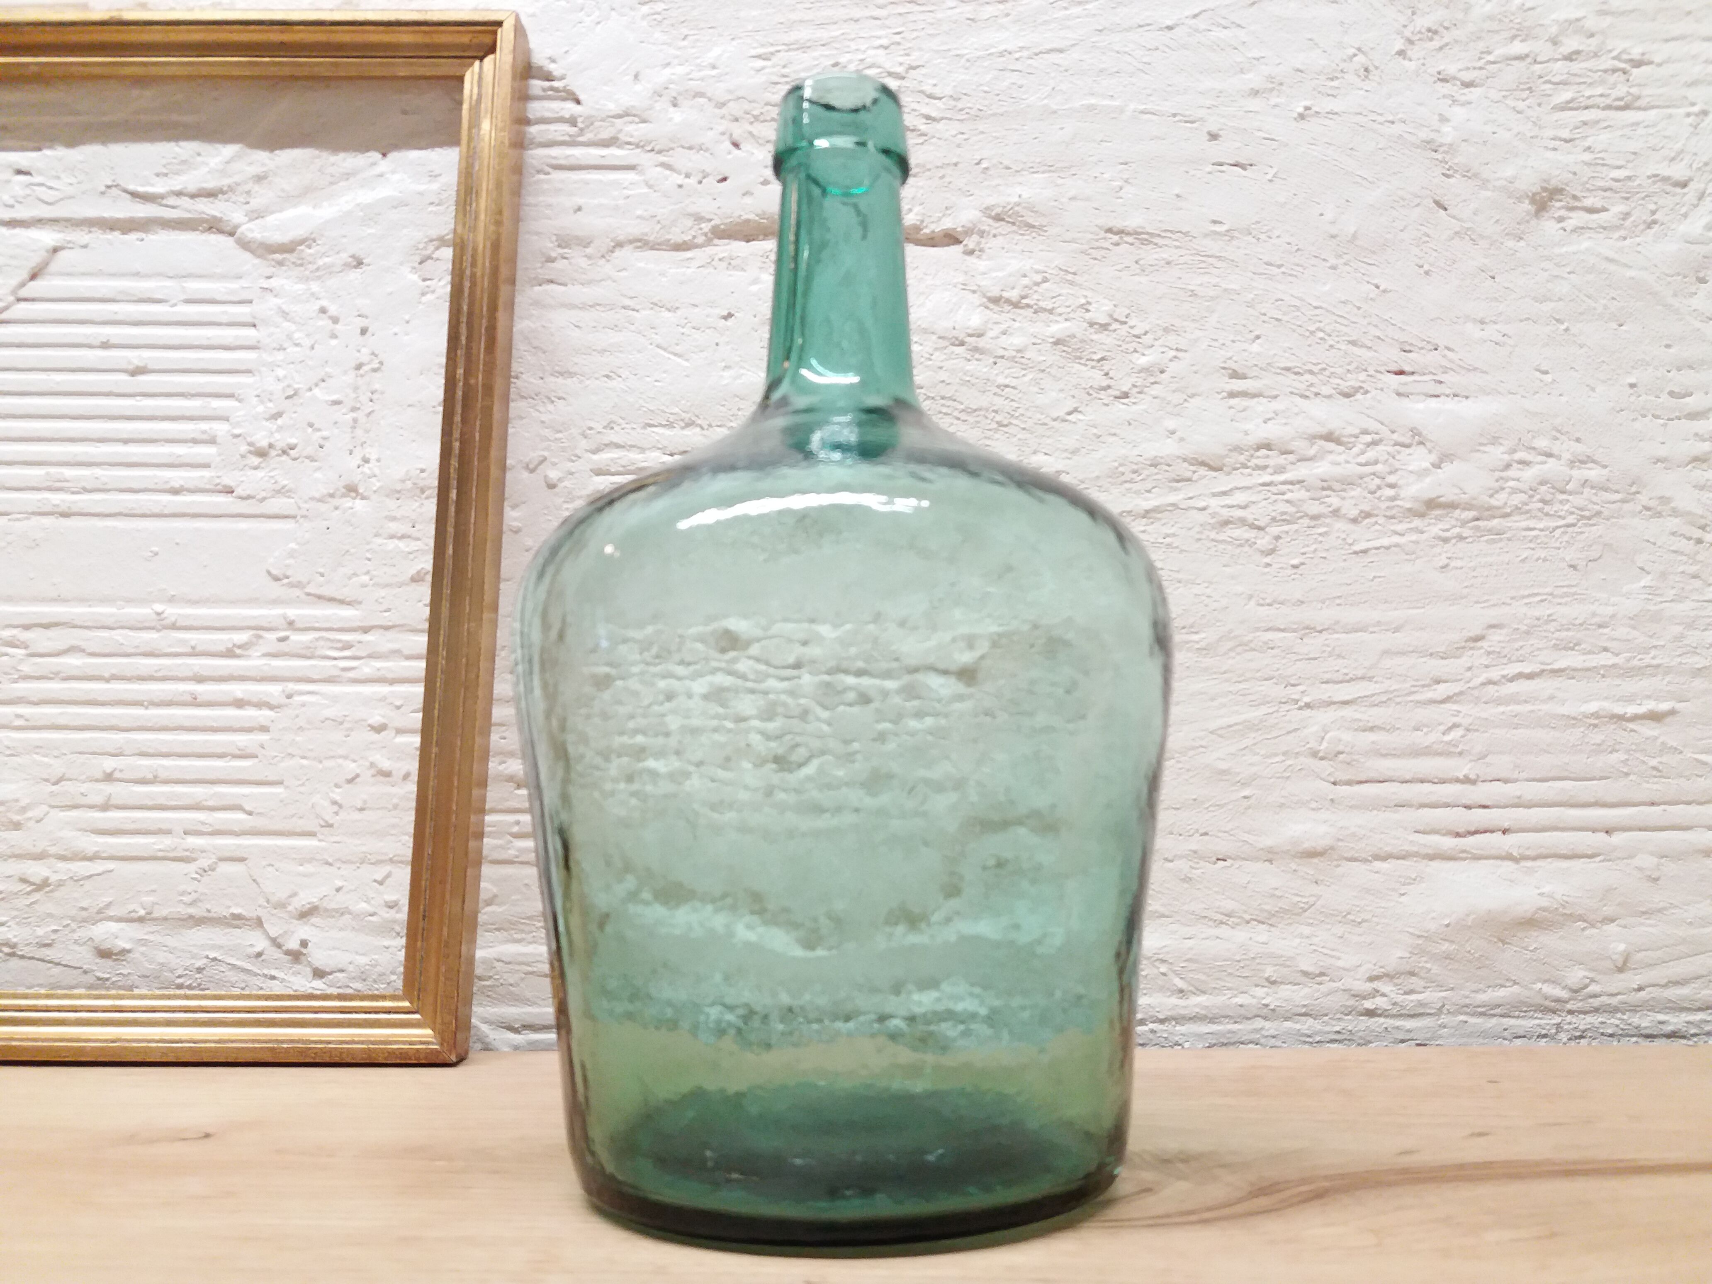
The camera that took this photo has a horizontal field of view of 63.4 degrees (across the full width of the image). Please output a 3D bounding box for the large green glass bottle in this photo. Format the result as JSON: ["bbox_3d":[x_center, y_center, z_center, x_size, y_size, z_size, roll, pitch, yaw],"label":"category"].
[{"bbox_3d":[-0.004,-0.010,0.407,0.187,0.315,0.187,0,-7,0],"label":"large green glass bottle"}]

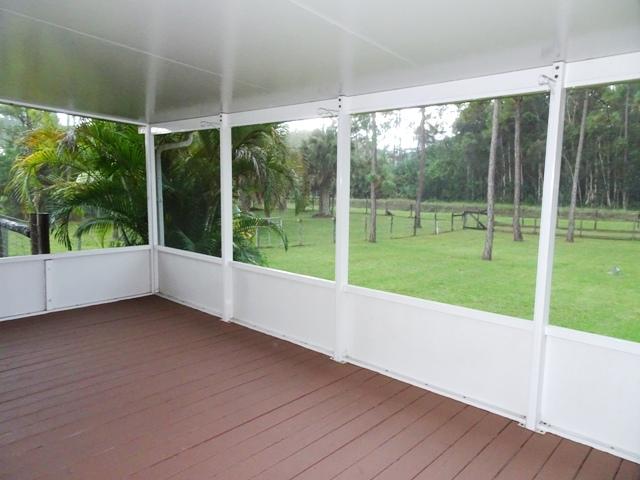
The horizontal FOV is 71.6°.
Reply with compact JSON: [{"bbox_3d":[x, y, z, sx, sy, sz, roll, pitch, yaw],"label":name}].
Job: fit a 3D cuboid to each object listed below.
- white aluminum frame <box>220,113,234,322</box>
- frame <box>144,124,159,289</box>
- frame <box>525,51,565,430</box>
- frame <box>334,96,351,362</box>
[{"bbox_3d":[-0.951,-0.214,4.564,0.051,2.114,0.102,7,9,42],"label":"white aluminum frame"},{"bbox_3d":[-2.134,-0.367,5.634,0.065,2.119,0.090,7,9,42],"label":"frame"},{"bbox_3d":[1.290,0.078,2.522,0.053,2.080,0.100,7,9,42],"label":"frame"},{"bbox_3d":[0.181,-0.057,3.534,0.051,2.087,0.102,7,9,42],"label":"frame"}]

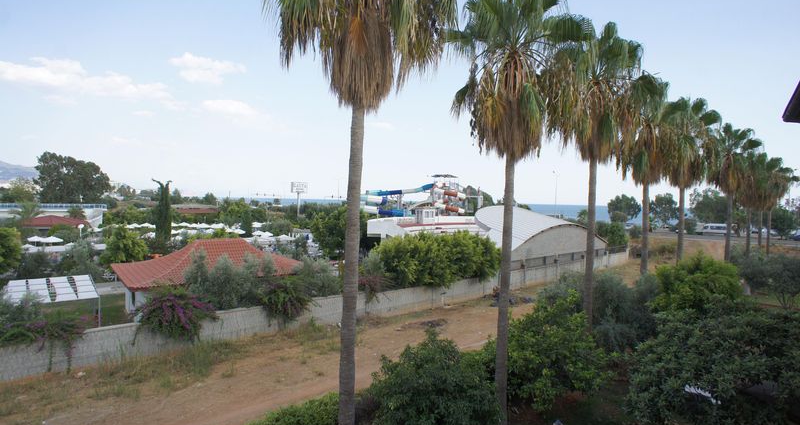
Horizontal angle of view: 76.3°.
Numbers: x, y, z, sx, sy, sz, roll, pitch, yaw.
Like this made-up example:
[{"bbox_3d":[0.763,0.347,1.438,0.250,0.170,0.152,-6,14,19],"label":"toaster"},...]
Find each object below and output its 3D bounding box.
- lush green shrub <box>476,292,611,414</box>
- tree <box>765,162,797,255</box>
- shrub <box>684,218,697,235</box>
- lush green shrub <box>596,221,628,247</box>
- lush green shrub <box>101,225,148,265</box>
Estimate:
[{"bbox_3d":[5.103,4.778,17.844,4.400,4.100,4.100,1,1,0],"label":"lush green shrub"},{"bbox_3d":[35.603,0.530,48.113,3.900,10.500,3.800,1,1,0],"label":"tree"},{"bbox_3d":[57.688,2.543,101.038,2.500,3.500,2.400,1,1,0],"label":"shrub"},{"bbox_3d":[32.501,3.861,78.084,4.900,5.200,4.600,2,1,23],"label":"lush green shrub"},{"bbox_3d":[-26.076,3.707,48.100,4.400,4.650,4.200,1,1,-28],"label":"lush green shrub"}]

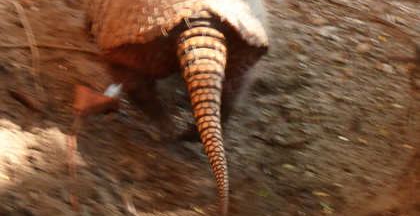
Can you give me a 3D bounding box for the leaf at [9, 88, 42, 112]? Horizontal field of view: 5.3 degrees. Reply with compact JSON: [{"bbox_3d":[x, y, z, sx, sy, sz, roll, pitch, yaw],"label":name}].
[{"bbox_3d":[-0.205,-0.008,5.073,0.020,0.014,0.045,-18,29,-36],"label":"leaf"}]

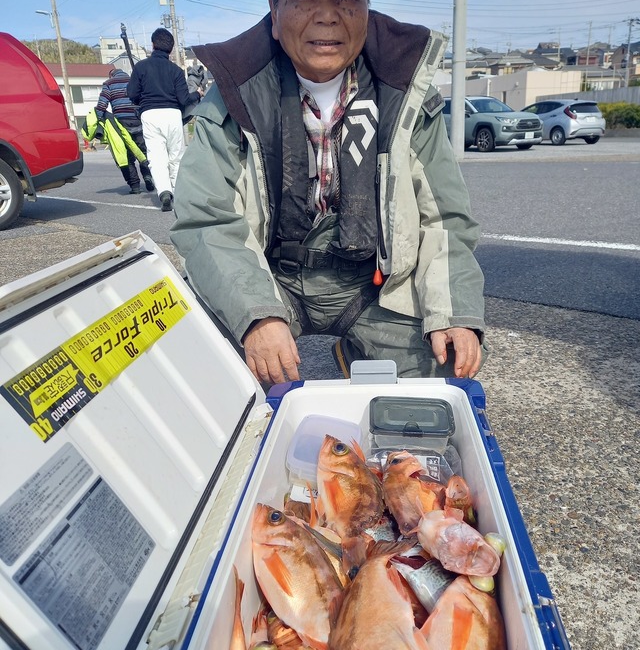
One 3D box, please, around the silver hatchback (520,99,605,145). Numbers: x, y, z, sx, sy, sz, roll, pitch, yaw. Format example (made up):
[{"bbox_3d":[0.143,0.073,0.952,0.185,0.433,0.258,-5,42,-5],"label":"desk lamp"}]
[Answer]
[{"bbox_3d":[8.725,-7.544,23.180,1.695,1.485,4.030,-9,18,-21],"label":"silver hatchback"}]

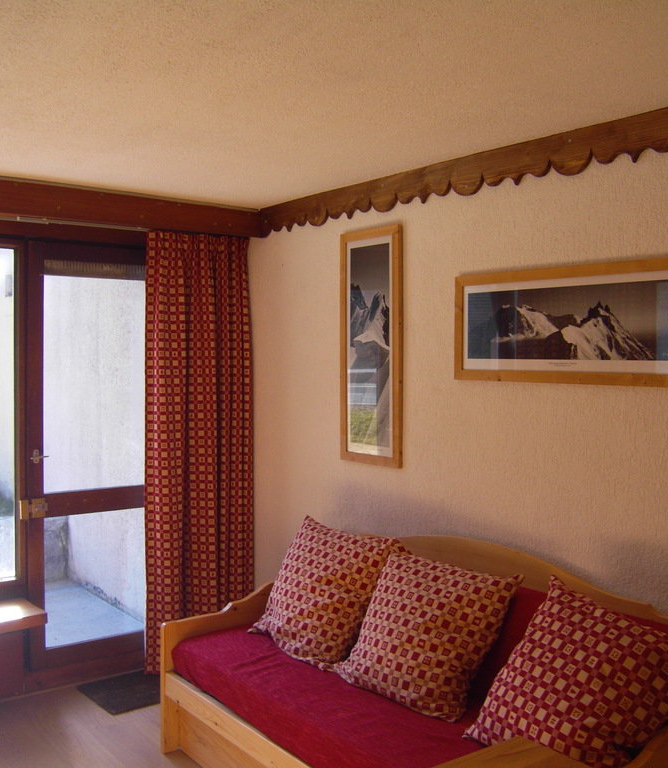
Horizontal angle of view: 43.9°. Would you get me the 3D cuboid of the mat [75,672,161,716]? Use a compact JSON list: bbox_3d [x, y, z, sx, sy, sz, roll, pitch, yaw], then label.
[{"bbox_3d":[-0.899,1.508,4.146,0.600,0.010,0.410,-2,3,-37],"label":"mat"}]

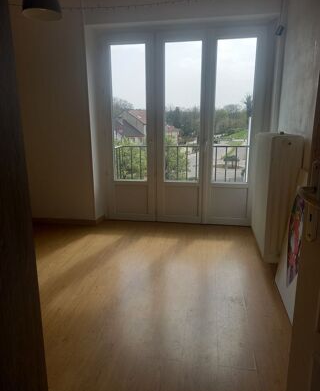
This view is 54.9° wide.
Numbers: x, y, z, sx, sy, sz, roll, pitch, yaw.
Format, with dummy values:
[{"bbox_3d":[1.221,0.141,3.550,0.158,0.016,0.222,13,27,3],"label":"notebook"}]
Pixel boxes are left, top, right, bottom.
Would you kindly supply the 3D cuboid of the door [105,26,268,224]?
[{"bbox_3d":[0.234,-0.744,3.674,1.865,2.227,0.089,2,13,9],"label":"door"}]

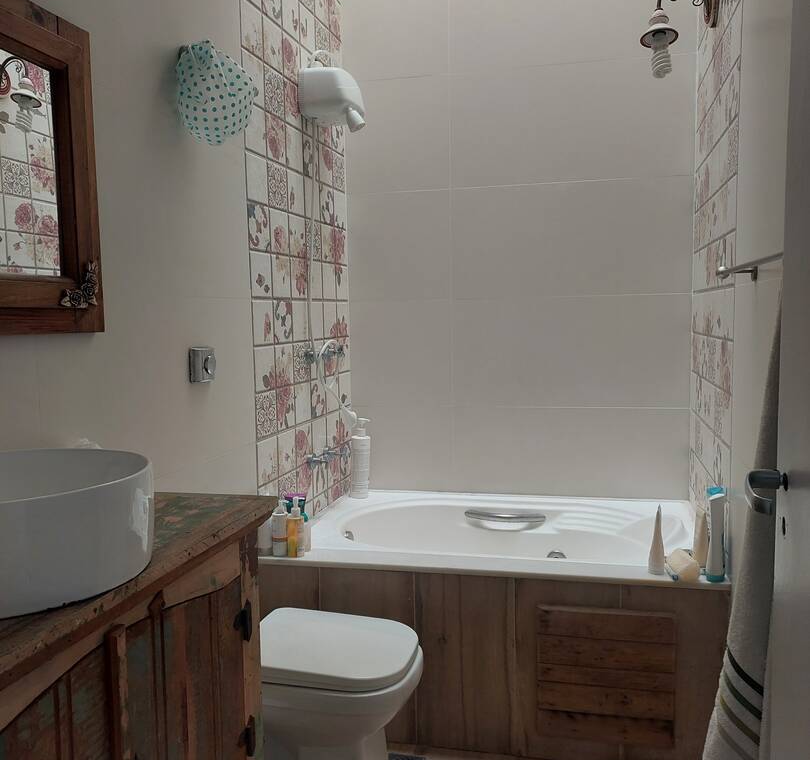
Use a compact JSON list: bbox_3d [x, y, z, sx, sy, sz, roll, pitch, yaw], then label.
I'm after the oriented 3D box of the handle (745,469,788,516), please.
[{"bbox_3d":[0.520,0.156,1.238,0.060,0.035,0.110,0,5,13],"label":"handle"}]

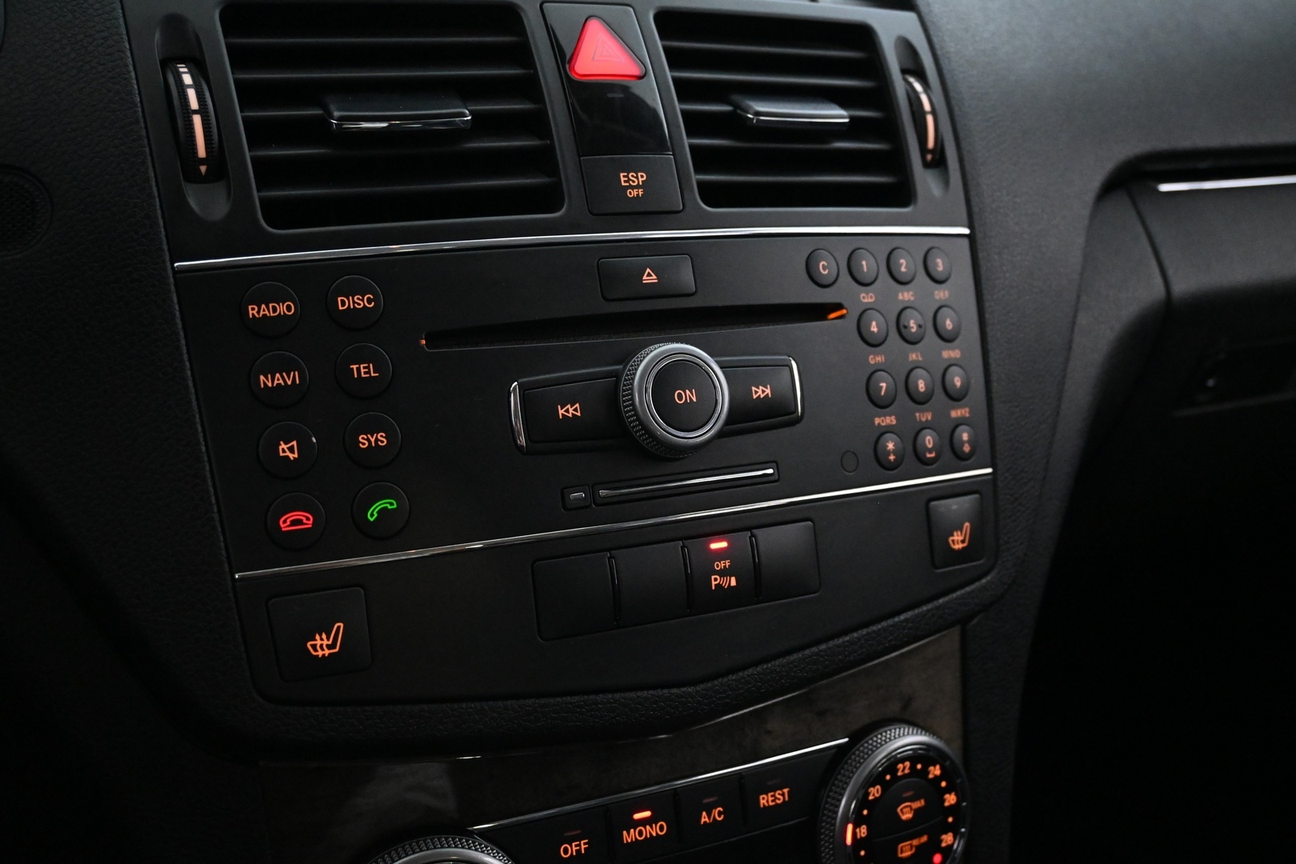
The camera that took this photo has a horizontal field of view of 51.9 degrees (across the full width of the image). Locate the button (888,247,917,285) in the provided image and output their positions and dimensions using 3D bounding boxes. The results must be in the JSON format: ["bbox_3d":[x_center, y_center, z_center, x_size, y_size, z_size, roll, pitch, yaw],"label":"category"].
[{"bbox_3d":[0.076,-0.050,0.403,0.011,0.011,0.004,-6,-3,-34],"label":"button"}]

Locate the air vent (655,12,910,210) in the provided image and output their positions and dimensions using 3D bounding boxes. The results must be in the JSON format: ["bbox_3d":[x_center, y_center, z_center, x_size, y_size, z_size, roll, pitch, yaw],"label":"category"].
[{"bbox_3d":[0.040,-0.095,0.409,0.081,0.066,0.025,-5,-15,-28],"label":"air vent"}]

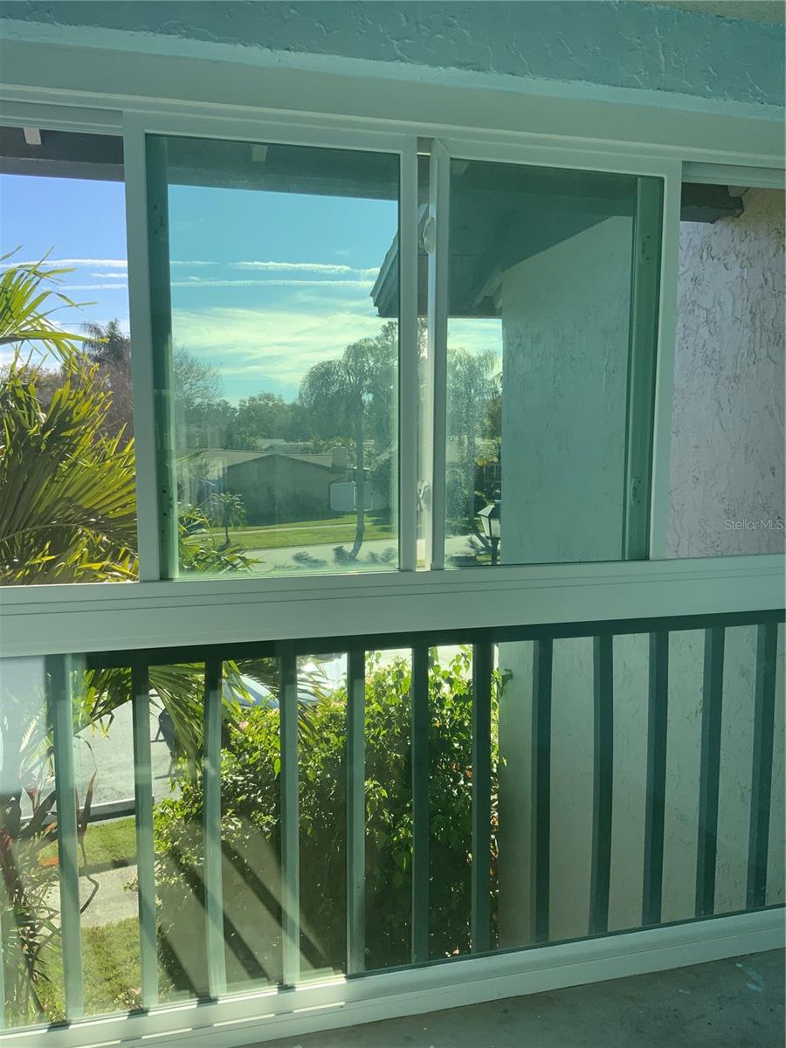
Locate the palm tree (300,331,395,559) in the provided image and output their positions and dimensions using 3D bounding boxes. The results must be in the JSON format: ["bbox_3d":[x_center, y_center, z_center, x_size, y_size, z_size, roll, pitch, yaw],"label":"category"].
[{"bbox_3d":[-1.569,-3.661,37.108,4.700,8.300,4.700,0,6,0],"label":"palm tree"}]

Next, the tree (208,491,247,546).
[{"bbox_3d":[-6.503,-0.271,34.500,1.510,2.100,1.510,0,6,0],"label":"tree"}]

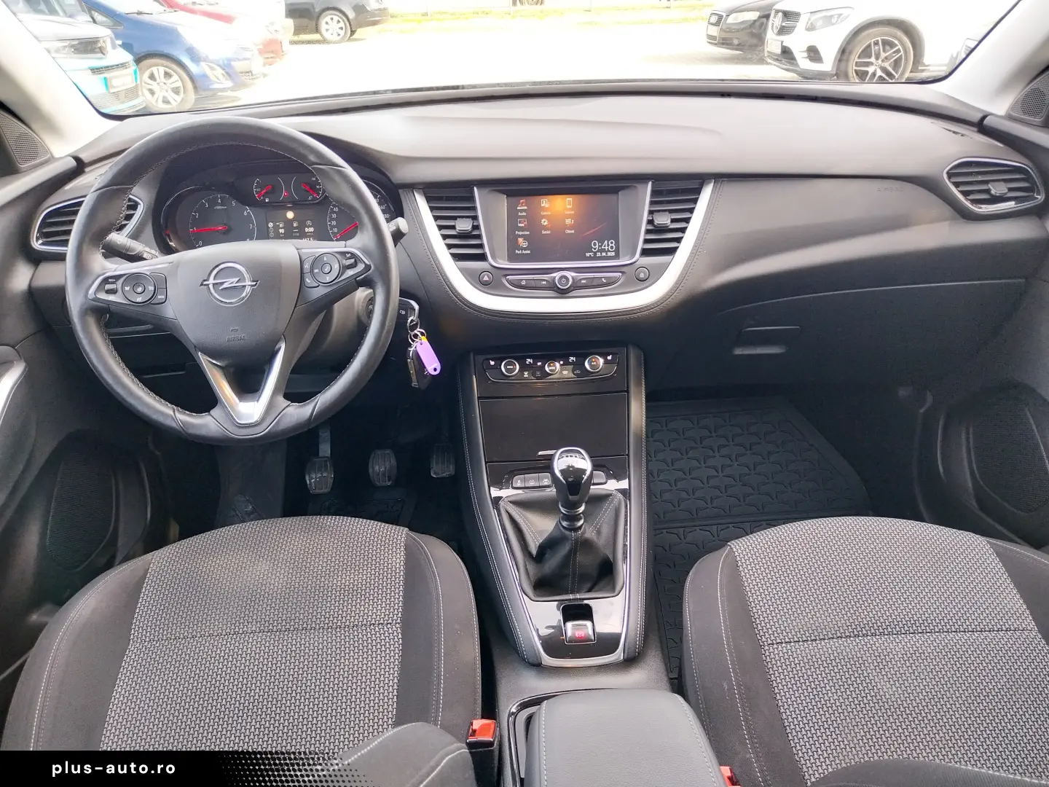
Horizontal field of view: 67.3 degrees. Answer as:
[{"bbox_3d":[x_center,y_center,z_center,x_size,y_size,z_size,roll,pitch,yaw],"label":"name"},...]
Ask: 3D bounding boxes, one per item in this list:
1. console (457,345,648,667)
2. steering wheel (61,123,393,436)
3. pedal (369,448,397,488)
[{"bbox_3d":[0.056,0.133,0.982,0.230,0.250,0.420,-2,28,2],"label":"console"},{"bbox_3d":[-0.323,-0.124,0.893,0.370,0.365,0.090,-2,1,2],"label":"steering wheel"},{"bbox_3d":[-0.270,0.142,1.512,0.055,0.075,0.030,-2,-5,2],"label":"pedal"}]

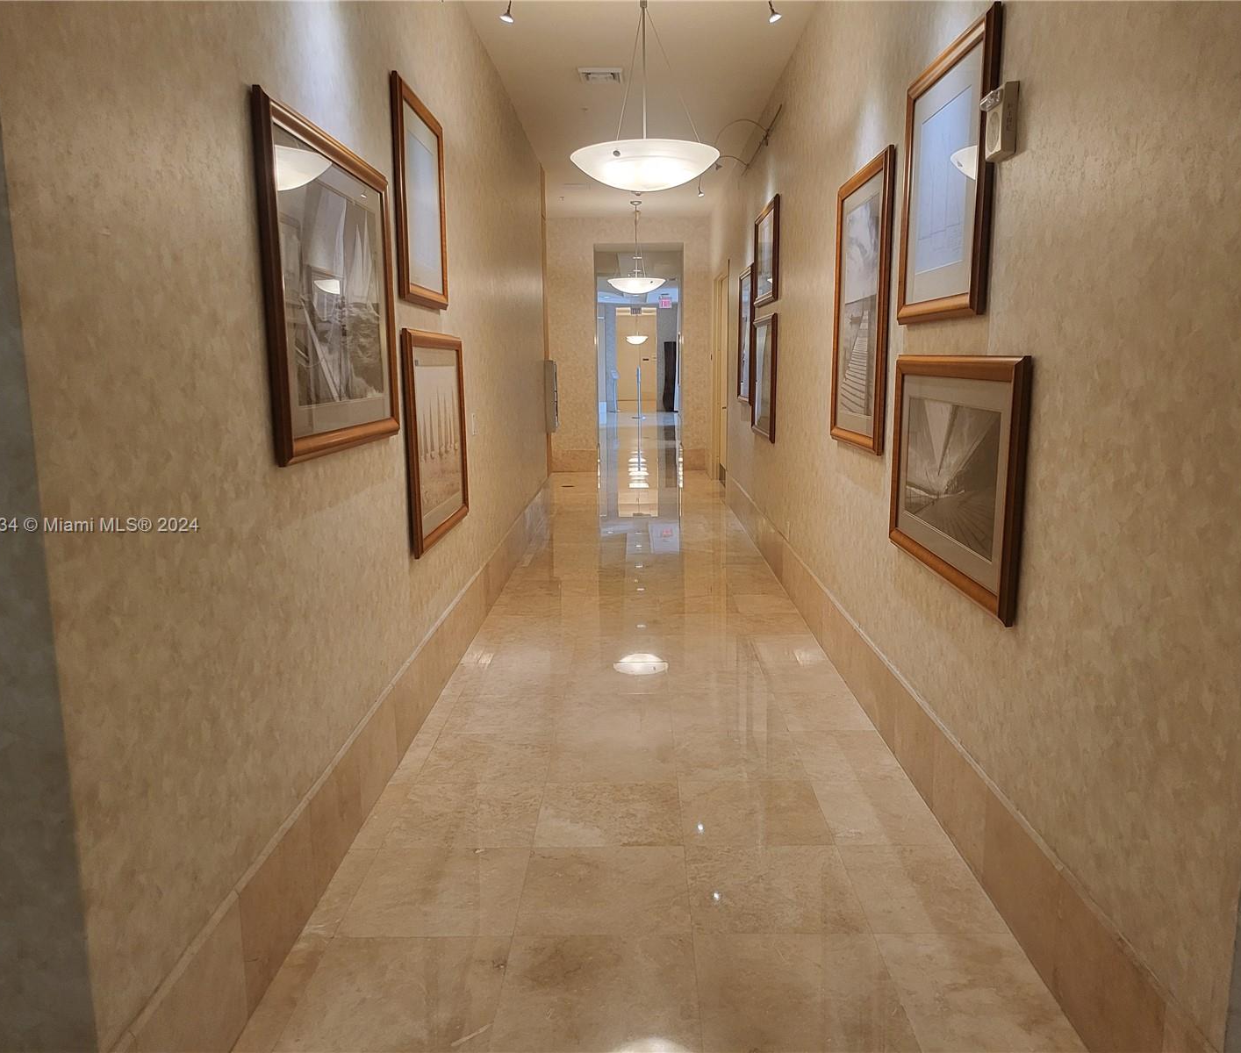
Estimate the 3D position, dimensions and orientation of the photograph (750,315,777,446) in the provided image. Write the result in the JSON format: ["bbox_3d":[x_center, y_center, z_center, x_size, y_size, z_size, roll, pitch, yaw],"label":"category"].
[{"bbox_3d":[1.070,-1.116,7.305,0.042,0.887,1.103,0,10,1],"label":"photograph"}]

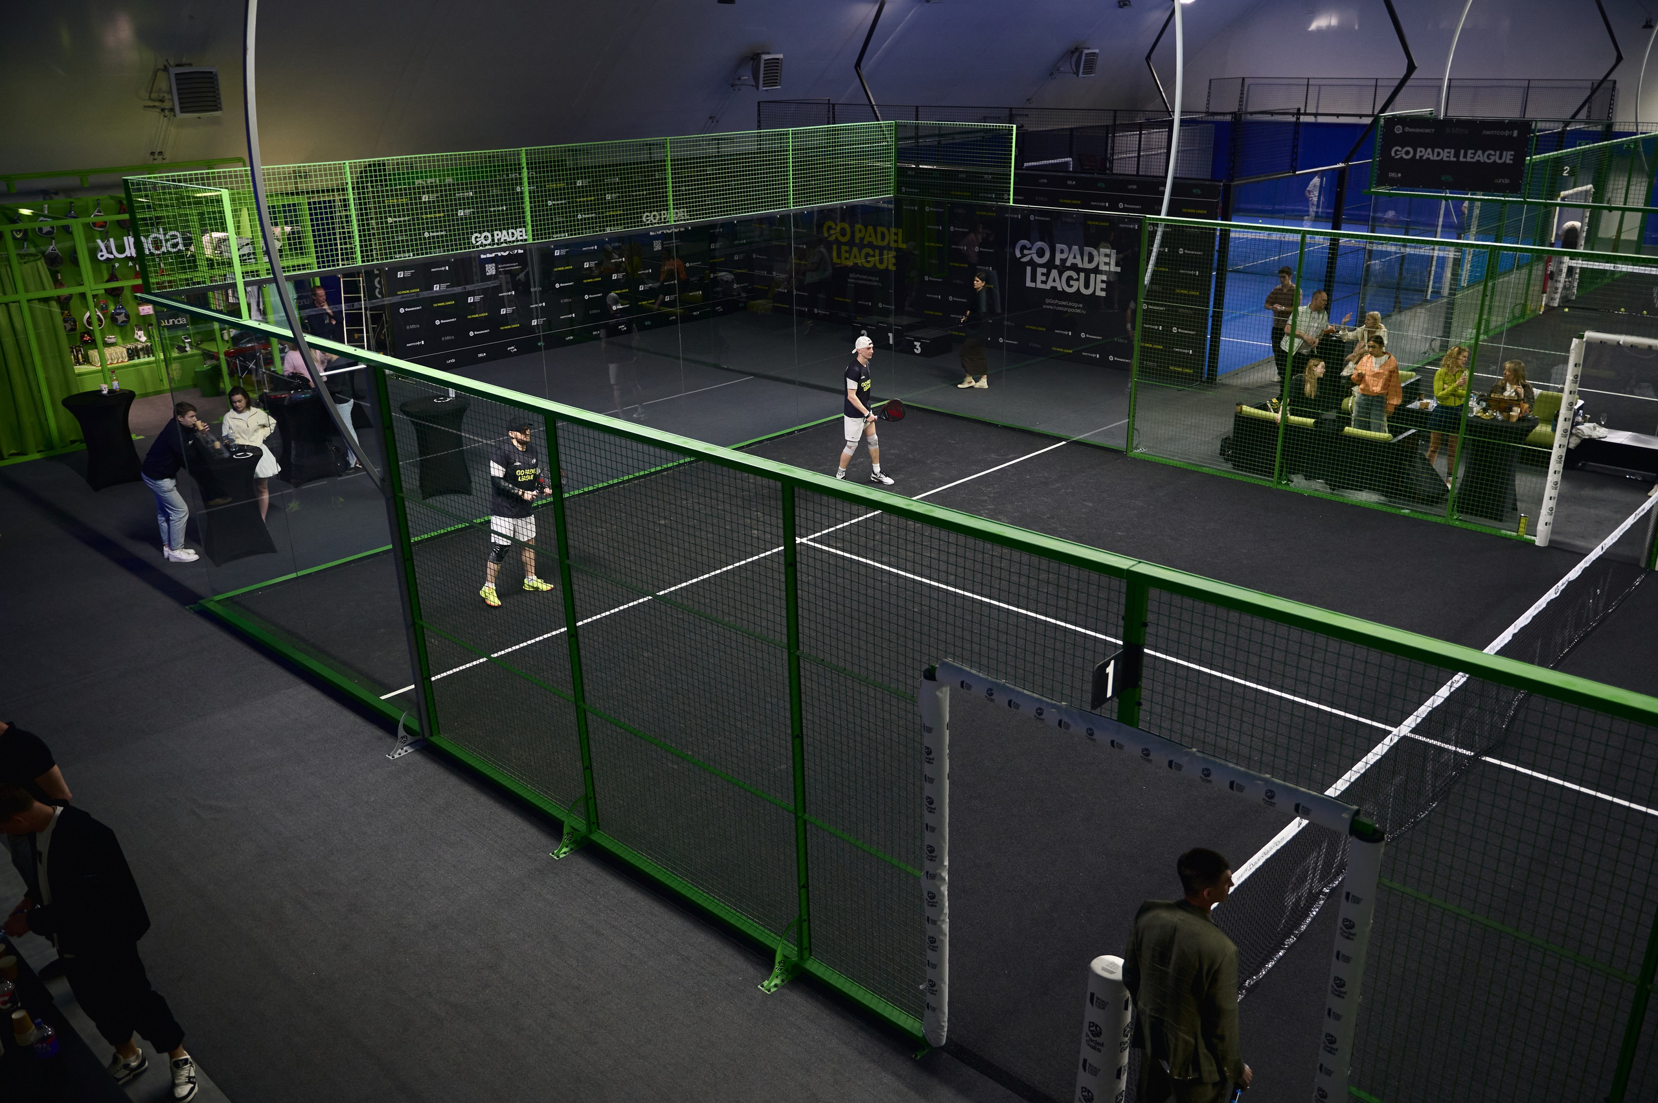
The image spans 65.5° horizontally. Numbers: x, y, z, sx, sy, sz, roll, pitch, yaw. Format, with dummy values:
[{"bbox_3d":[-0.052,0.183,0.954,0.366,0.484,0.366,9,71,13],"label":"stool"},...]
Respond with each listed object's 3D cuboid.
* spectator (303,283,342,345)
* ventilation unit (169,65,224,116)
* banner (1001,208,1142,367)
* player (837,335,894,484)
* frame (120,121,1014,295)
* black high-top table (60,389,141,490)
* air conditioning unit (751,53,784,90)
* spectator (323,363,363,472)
[{"bbox_3d":[-7.617,-3.194,19.806,0.500,1.770,0.550,0,21,4],"label":"spectator"},{"bbox_3d":[-9.690,-6.995,19.596,0.360,0.710,0.690,26,33,37],"label":"ventilation unit"},{"bbox_3d":[3.965,-4.410,21.227,2.850,2.600,0.060,18,28,41],"label":"banner"},{"bbox_3d":[0.474,-1.712,15.438,0.700,1.820,0.550,8,23,22],"label":"player"},{"bbox_3d":[-1.825,-3.869,13.969,2.070,1.020,10.050,18,28,41],"label":"frame"},{"bbox_3d":[-9.031,-1.399,16.107,0.820,1.100,0.820,18,28,41],"label":"black high-top table"},{"bbox_3d":[-1.331,-10.256,27.590,0.360,0.710,0.690,26,33,37],"label":"air conditioning unit"},{"bbox_3d":[-6.298,-1.821,16.401,0.600,1.580,0.500,-9,22,-20],"label":"spectator"}]

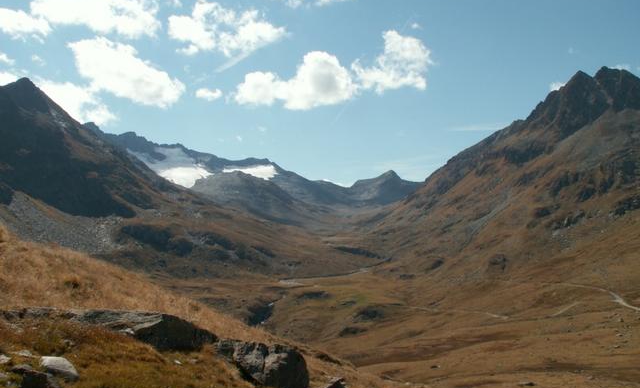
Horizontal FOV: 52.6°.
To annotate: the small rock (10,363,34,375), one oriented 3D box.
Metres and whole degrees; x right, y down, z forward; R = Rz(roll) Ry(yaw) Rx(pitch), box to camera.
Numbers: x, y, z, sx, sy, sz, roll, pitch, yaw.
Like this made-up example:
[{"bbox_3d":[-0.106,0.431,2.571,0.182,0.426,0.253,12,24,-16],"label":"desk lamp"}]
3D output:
[{"bbox_3d":[-3.724,2.184,8.100,0.290,0.130,0.230,0,0,0],"label":"small rock"}]

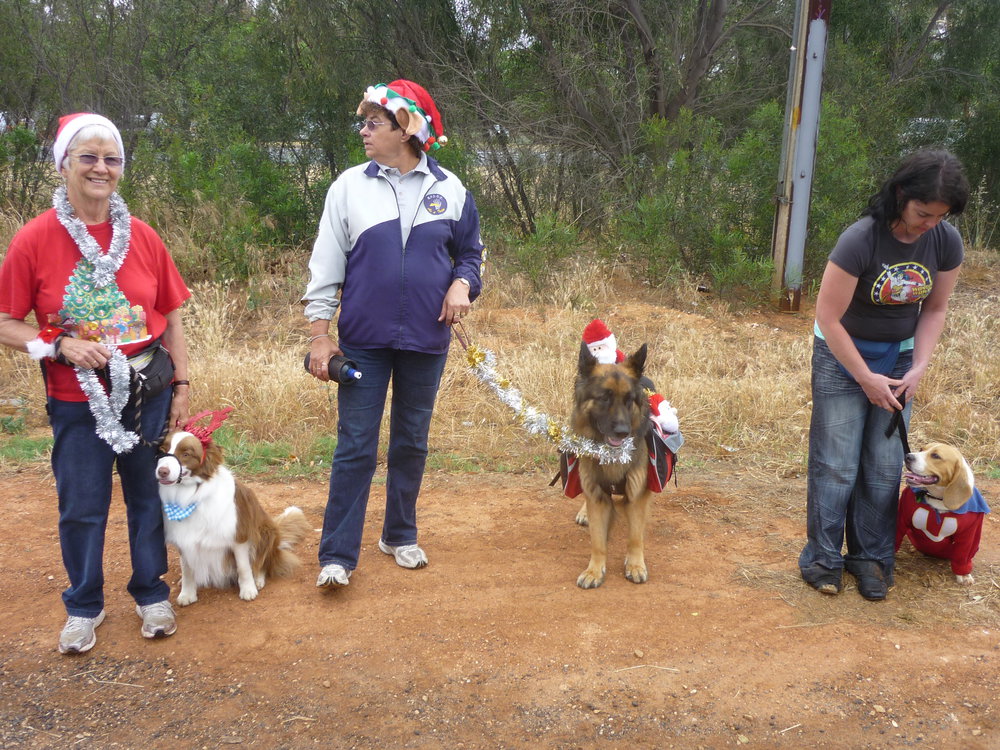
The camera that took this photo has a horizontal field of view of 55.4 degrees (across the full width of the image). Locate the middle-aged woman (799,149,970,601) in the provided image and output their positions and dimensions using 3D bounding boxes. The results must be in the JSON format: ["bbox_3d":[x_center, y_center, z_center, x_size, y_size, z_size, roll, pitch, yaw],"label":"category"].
[{"bbox_3d":[1.235,0.015,3.111,0.500,1.470,0.440,3,14,7],"label":"middle-aged woman"}]

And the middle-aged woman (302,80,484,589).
[{"bbox_3d":[-0.348,-0.116,3.147,0.600,1.650,0.420,0,14,-3],"label":"middle-aged woman"}]

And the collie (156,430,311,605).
[{"bbox_3d":[-0.838,0.418,3.200,0.320,0.570,0.570,6,15,21],"label":"collie"}]

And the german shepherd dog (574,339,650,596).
[{"bbox_3d":[0.406,0.223,3.475,0.320,0.860,0.980,2,14,4],"label":"german shepherd dog"}]

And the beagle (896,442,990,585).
[{"bbox_3d":[1.577,0.444,3.401,0.270,0.510,0.440,11,17,34],"label":"beagle"}]

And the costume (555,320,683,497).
[{"bbox_3d":[0.423,0.112,3.427,0.460,0.600,0.420,2,14,6],"label":"costume"}]

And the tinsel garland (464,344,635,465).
[{"bbox_3d":[0.155,0.097,3.136,0.560,0.330,0.260,1,14,0],"label":"tinsel garland"}]

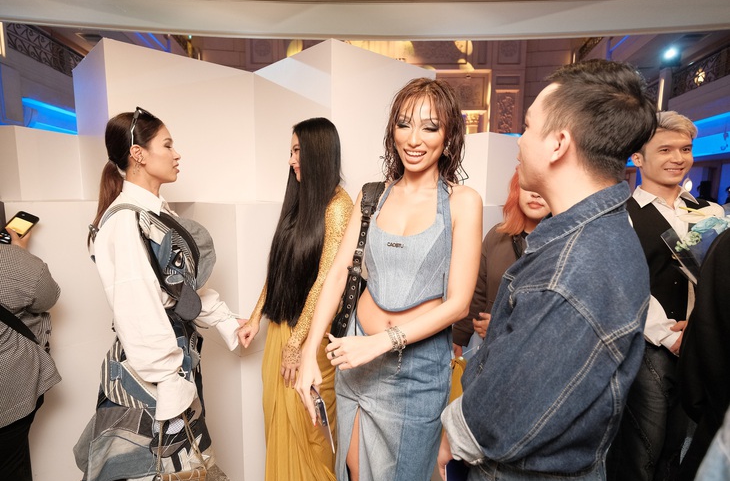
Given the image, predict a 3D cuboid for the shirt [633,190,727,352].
[{"bbox_3d":[1.034,0.097,1.330,0.430,0.560,0.270,2,6,18],"label":"shirt"}]

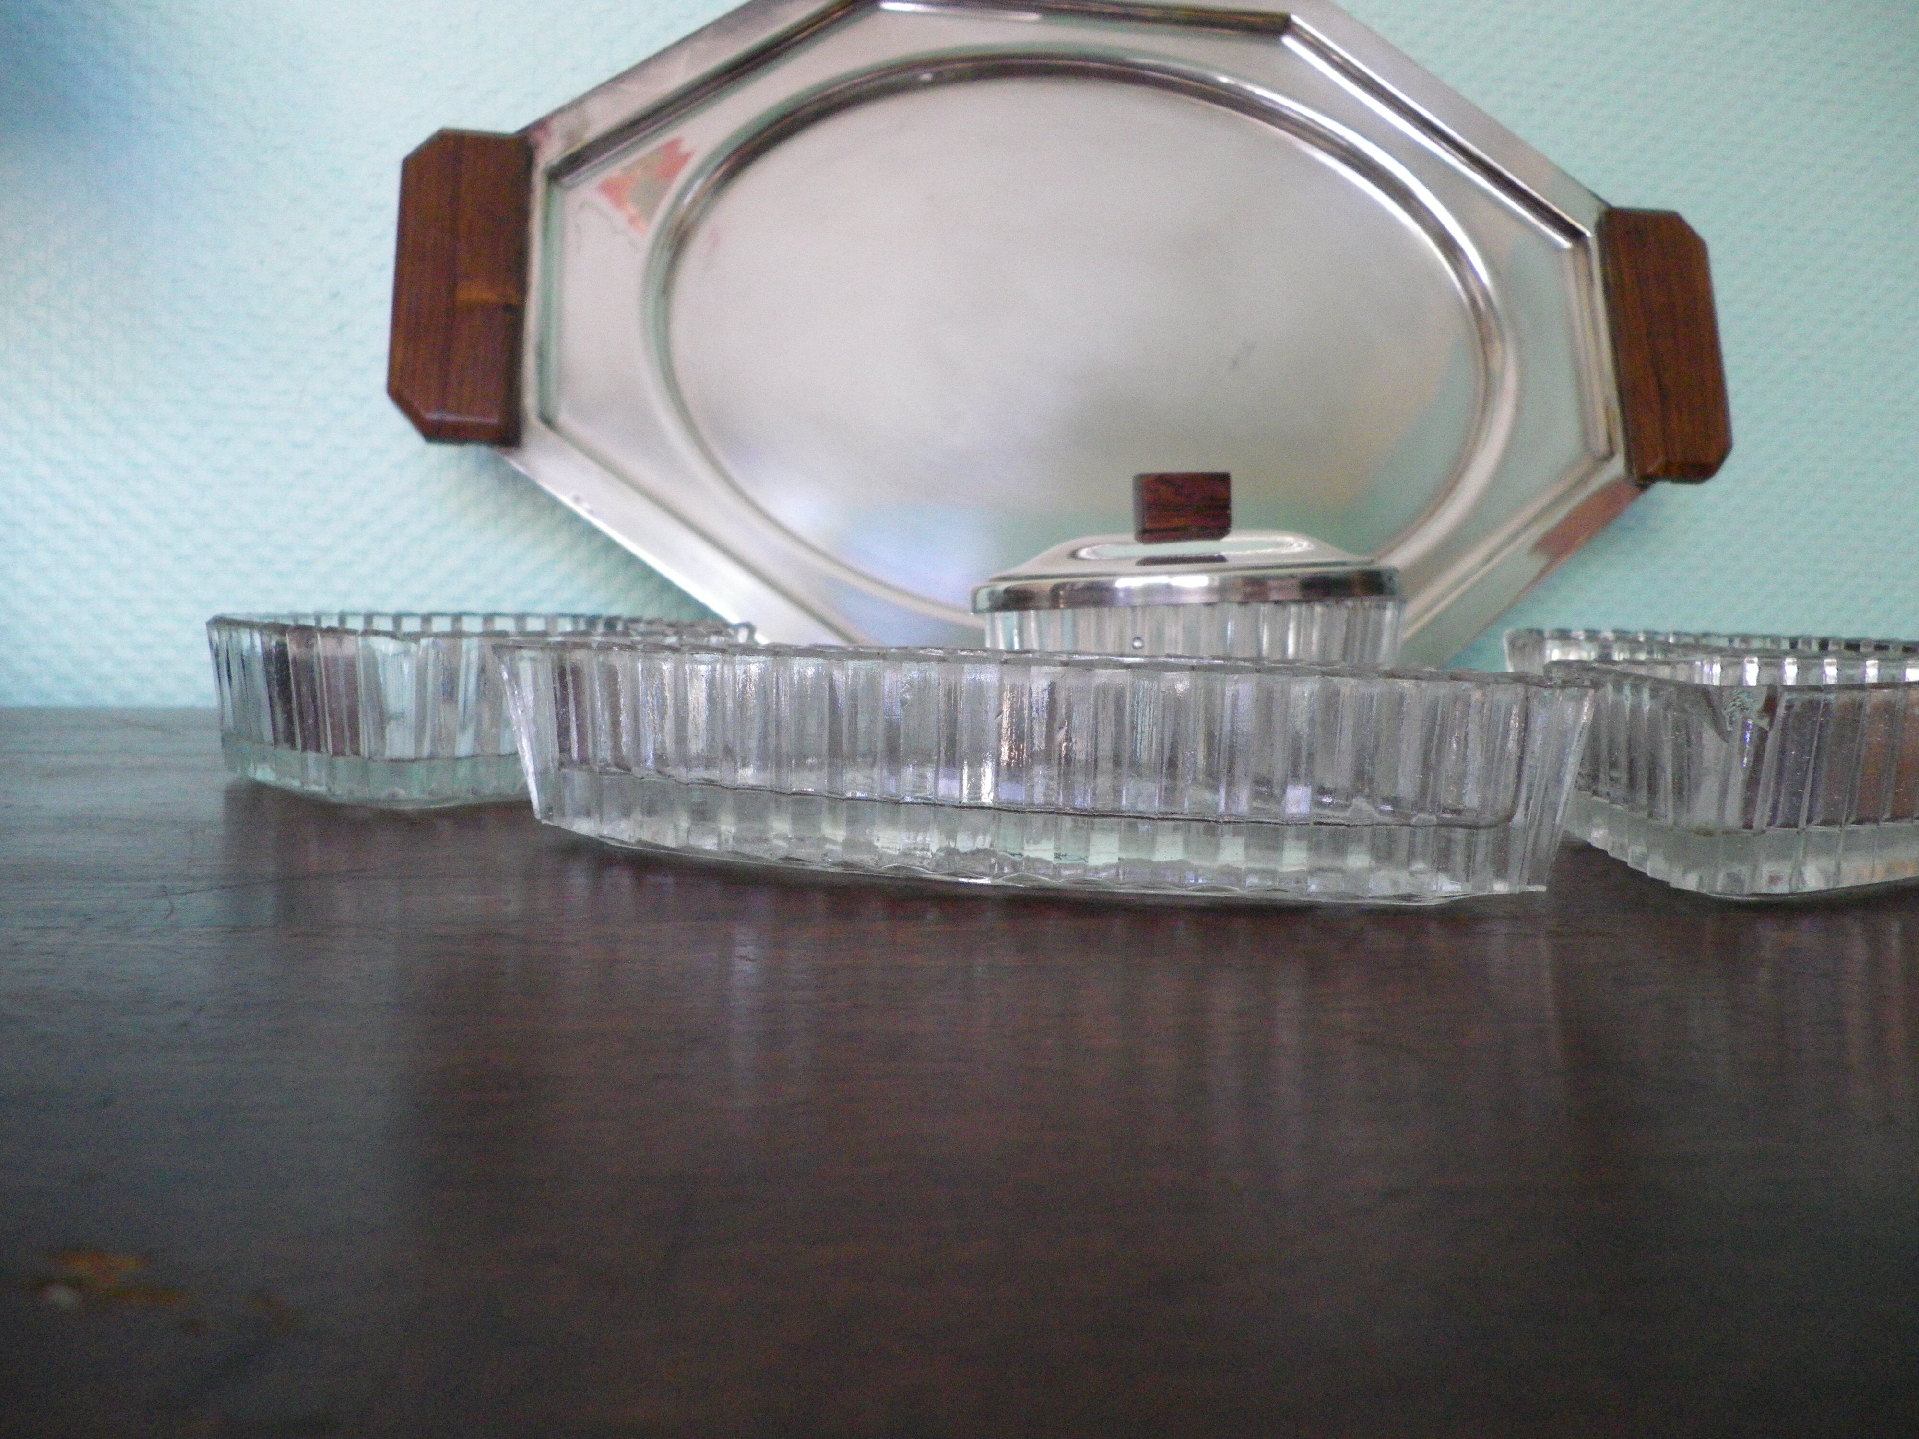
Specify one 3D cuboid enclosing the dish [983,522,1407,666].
[{"bbox_3d":[0.058,-0.009,0.413,0.108,0.051,0.085,1,7,-2],"label":"dish"}]

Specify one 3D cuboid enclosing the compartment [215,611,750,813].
[{"bbox_3d":[-0.121,-0.004,0.399,0.134,0.039,0.083,-1,7,-15],"label":"compartment"}]

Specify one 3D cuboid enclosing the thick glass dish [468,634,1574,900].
[{"bbox_3d":[0.009,0.009,0.309,0.219,0.040,0.057,3,7,12],"label":"thick glass dish"}]

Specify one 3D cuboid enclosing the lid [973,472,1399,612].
[{"bbox_3d":[0.059,-0.048,0.408,0.110,0.034,0.086,1,7,-2],"label":"lid"}]

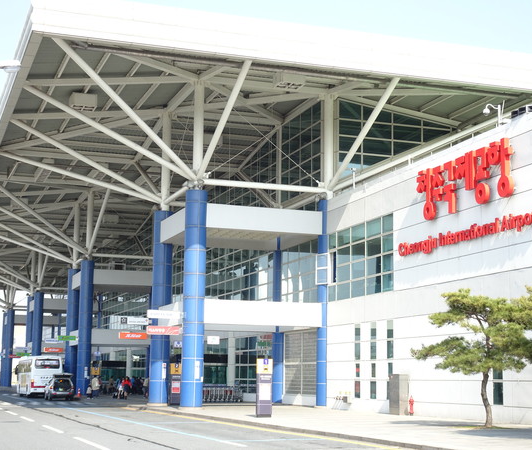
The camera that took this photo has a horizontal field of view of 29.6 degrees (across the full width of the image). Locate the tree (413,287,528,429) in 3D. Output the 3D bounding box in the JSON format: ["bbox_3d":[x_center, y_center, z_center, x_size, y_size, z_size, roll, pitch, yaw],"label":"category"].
[{"bbox_3d":[7.325,4.755,36.368,4.150,4.950,4.000,-1,-9,11],"label":"tree"}]

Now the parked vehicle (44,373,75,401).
[{"bbox_3d":[-15.883,12.560,77.414,1.800,1.820,4.500,4,-9,-17],"label":"parked vehicle"}]

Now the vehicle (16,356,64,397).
[{"bbox_3d":[-19.665,13.222,87.121,2.490,3.400,11.700,4,-9,-19],"label":"vehicle"}]

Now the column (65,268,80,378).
[{"bbox_3d":[-18.203,10.091,94.742,1.140,11.700,1.140,4,-9,-19],"label":"column"}]

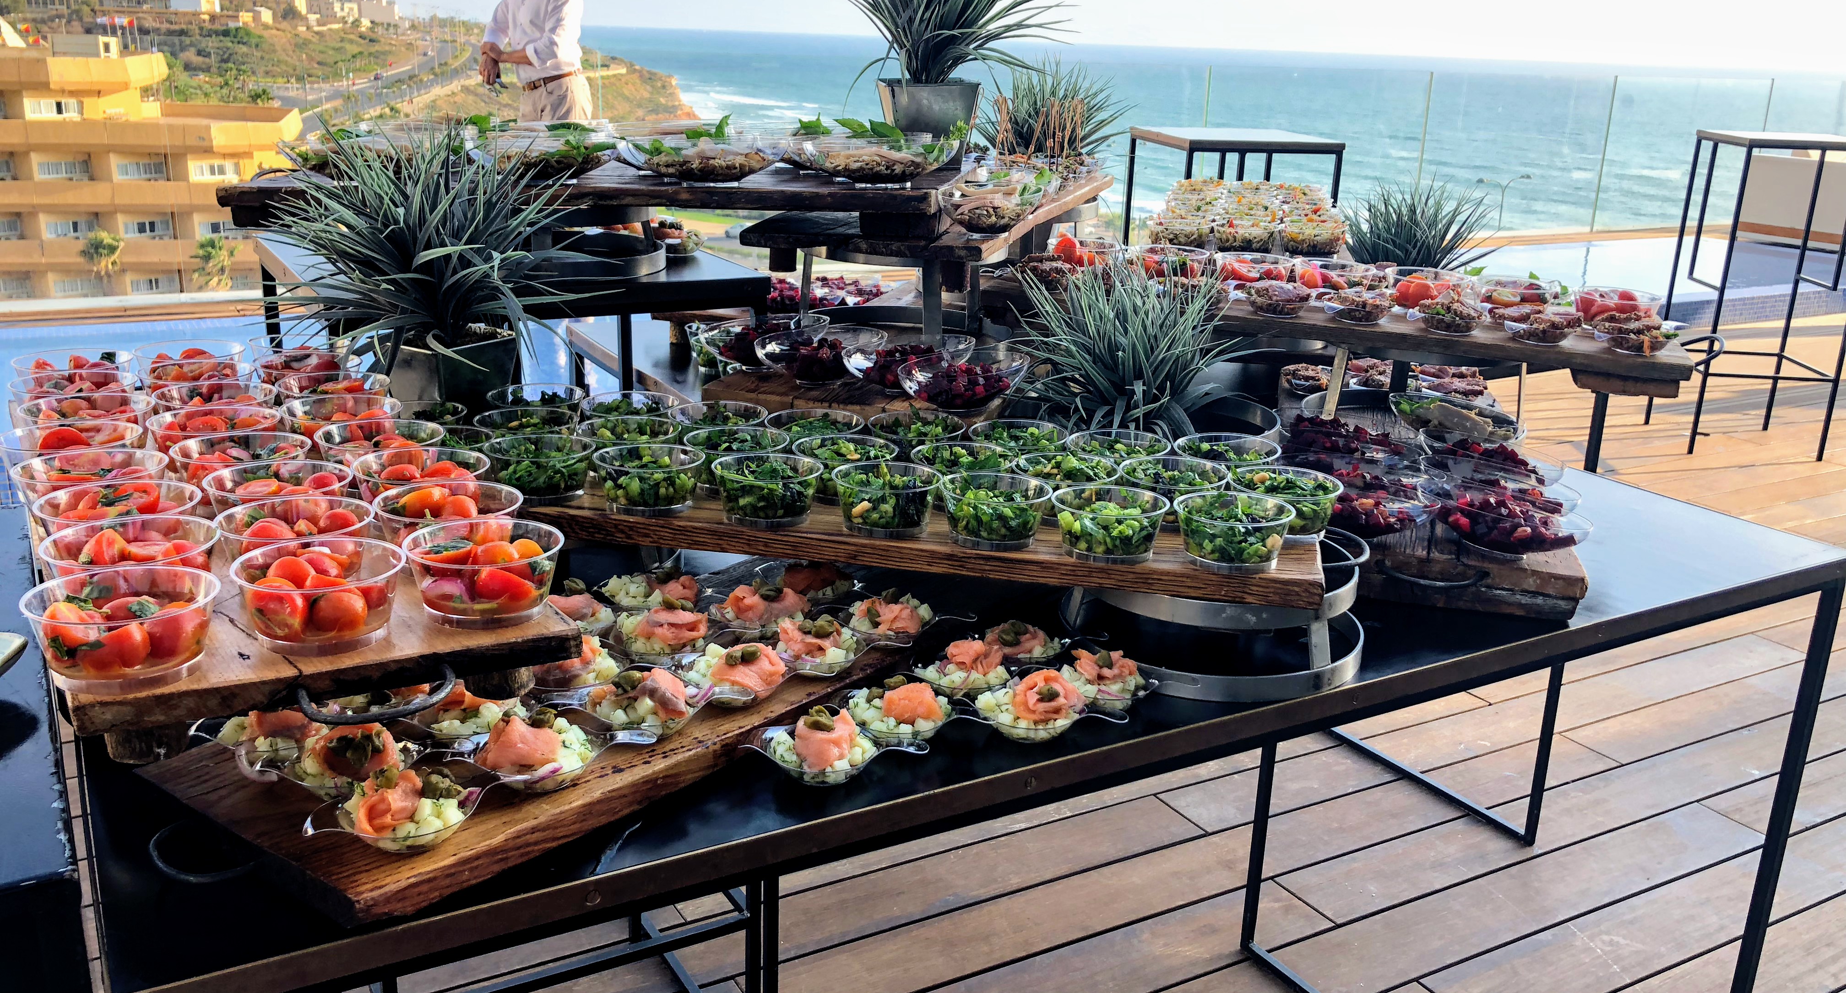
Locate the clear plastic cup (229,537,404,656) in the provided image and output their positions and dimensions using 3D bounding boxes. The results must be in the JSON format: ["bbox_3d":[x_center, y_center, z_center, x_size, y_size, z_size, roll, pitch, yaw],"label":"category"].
[{"bbox_3d":[-0.346,0.058,0.862,0.094,0.042,0.094,2,17,-1],"label":"clear plastic cup"}]

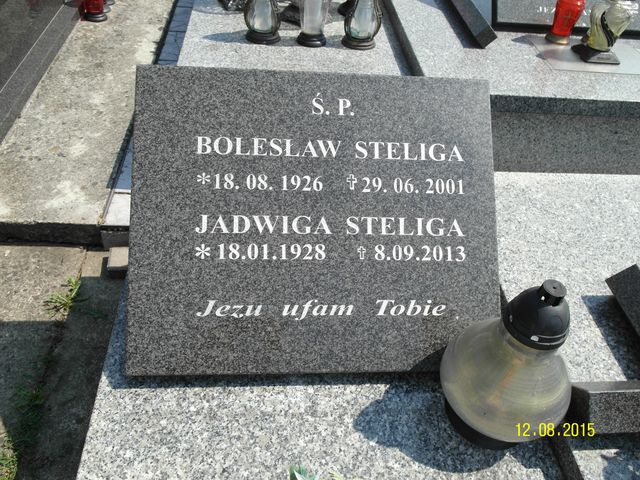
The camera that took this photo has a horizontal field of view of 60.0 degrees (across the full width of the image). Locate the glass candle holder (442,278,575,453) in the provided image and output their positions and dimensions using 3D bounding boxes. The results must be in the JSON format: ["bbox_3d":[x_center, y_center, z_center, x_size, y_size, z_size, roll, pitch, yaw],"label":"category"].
[{"bbox_3d":[0.266,0.159,0.750,0.178,0.283,0.178,1,44,-6],"label":"glass candle holder"}]

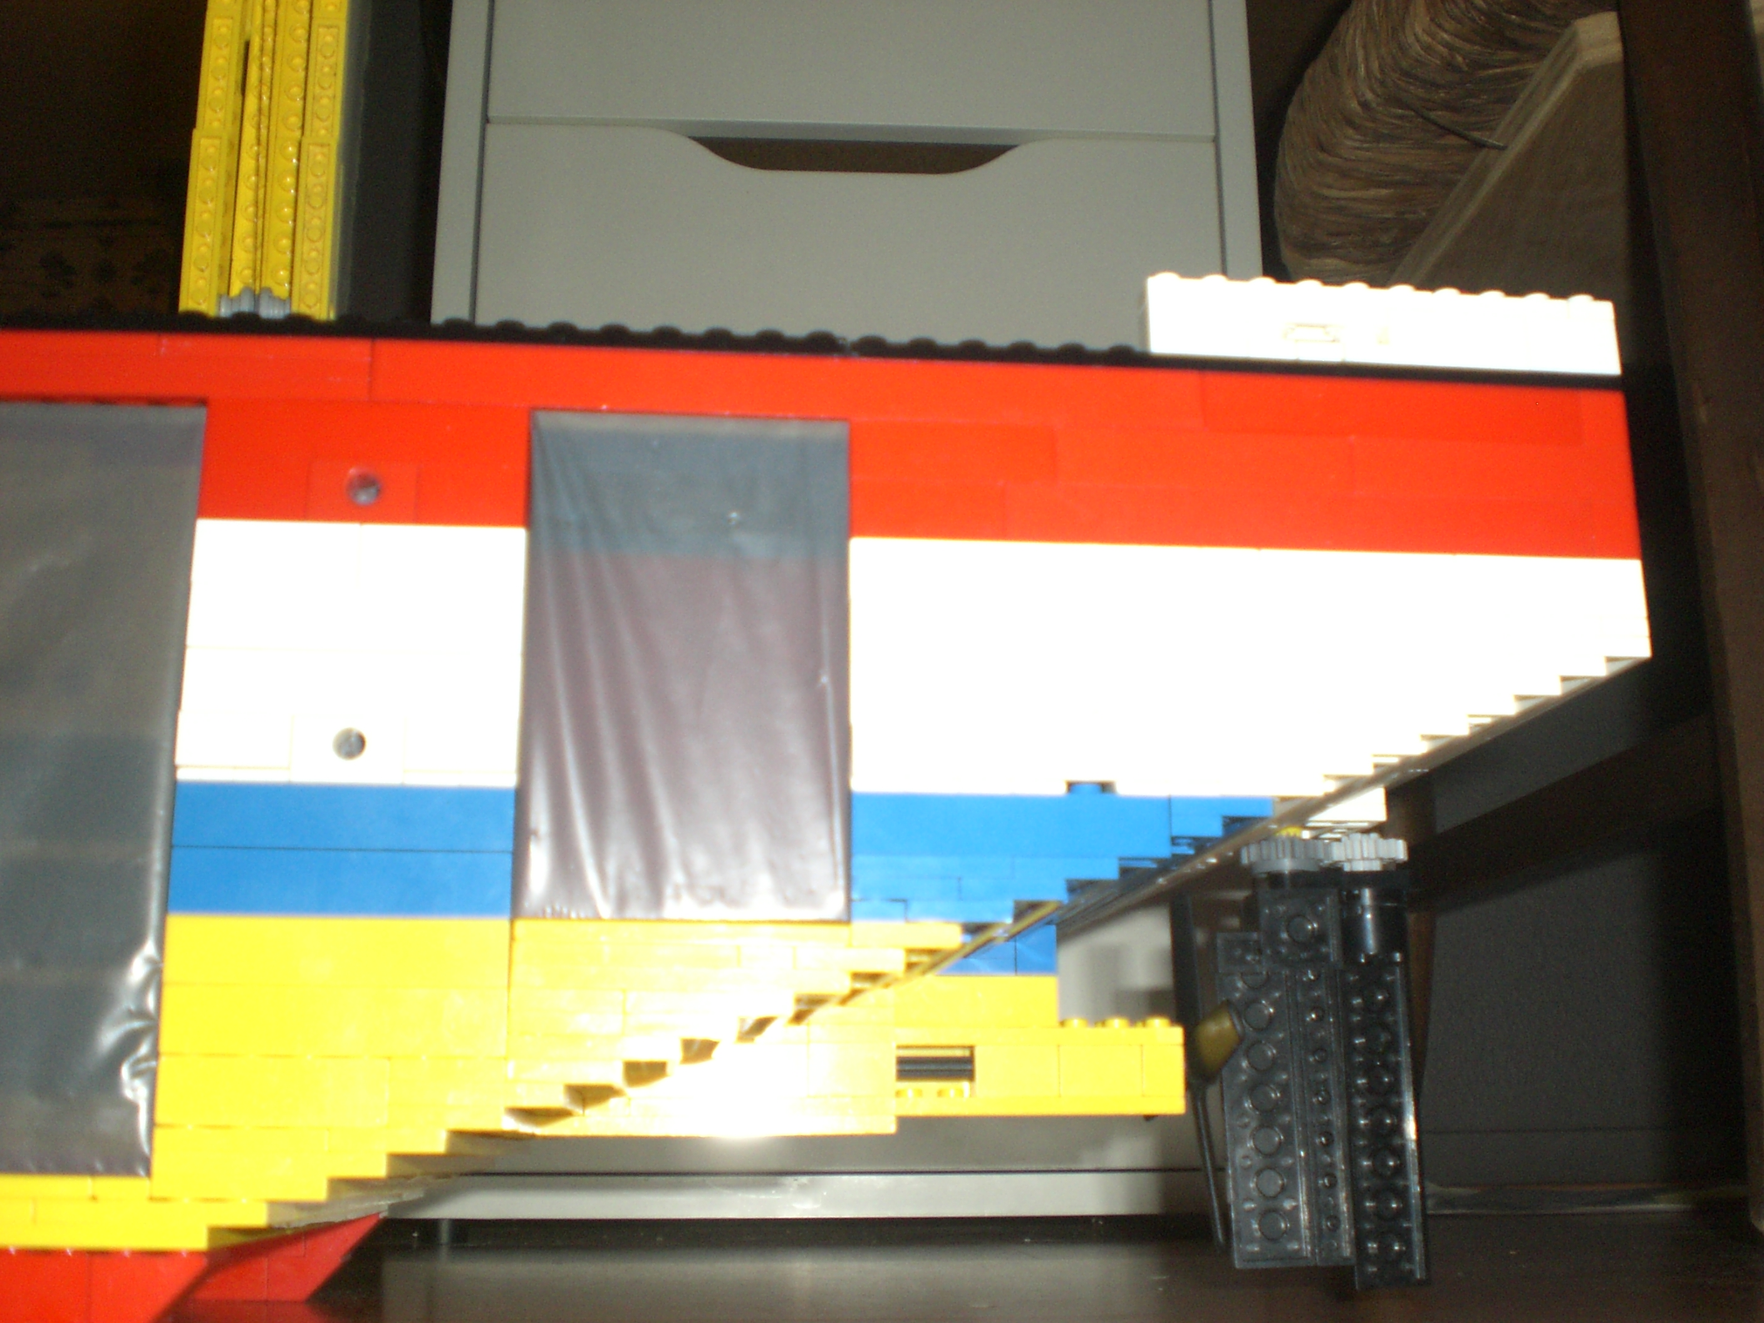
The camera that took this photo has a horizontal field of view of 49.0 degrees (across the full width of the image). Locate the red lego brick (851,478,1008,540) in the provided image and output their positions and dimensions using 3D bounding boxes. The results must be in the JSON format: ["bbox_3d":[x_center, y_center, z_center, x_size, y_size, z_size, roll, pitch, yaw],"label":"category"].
[{"bbox_3d":[0.006,-0.022,0.297,0.024,0.010,0.008,1,-14,-7],"label":"red lego brick"}]

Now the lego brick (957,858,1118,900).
[{"bbox_3d":[0.023,0.033,0.291,0.024,0.007,0.009,1,-12,-7],"label":"lego brick"}]

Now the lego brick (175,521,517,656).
[{"bbox_3d":[-0.076,-0.009,0.283,0.048,0.019,0.008,1,-14,-7],"label":"lego brick"}]

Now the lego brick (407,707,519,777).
[{"bbox_3d":[-0.060,0.013,0.280,0.016,0.009,0.008,1,-14,-7],"label":"lego brick"}]

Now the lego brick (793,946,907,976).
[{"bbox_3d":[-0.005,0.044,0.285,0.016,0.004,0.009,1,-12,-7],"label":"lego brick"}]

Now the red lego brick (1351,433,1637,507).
[{"bbox_3d":[0.097,-0.030,0.314,0.048,0.010,0.009,1,-12,-7],"label":"red lego brick"}]

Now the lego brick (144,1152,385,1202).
[{"bbox_3d":[-0.084,0.071,0.269,0.032,0.007,0.009,1,-12,-7],"label":"lego brick"}]

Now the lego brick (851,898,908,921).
[{"bbox_3d":[-0.001,0.037,0.281,0.008,0.003,0.008,1,-14,-7],"label":"lego brick"}]

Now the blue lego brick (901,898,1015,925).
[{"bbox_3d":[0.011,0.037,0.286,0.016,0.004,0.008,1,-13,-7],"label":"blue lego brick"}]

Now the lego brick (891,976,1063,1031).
[{"bbox_3d":[0.017,0.065,0.372,0.032,0.010,0.009,1,-12,-7],"label":"lego brick"}]

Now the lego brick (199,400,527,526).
[{"bbox_3d":[-0.077,-0.029,0.292,0.048,0.020,0.009,1,-12,-7],"label":"lego brick"}]

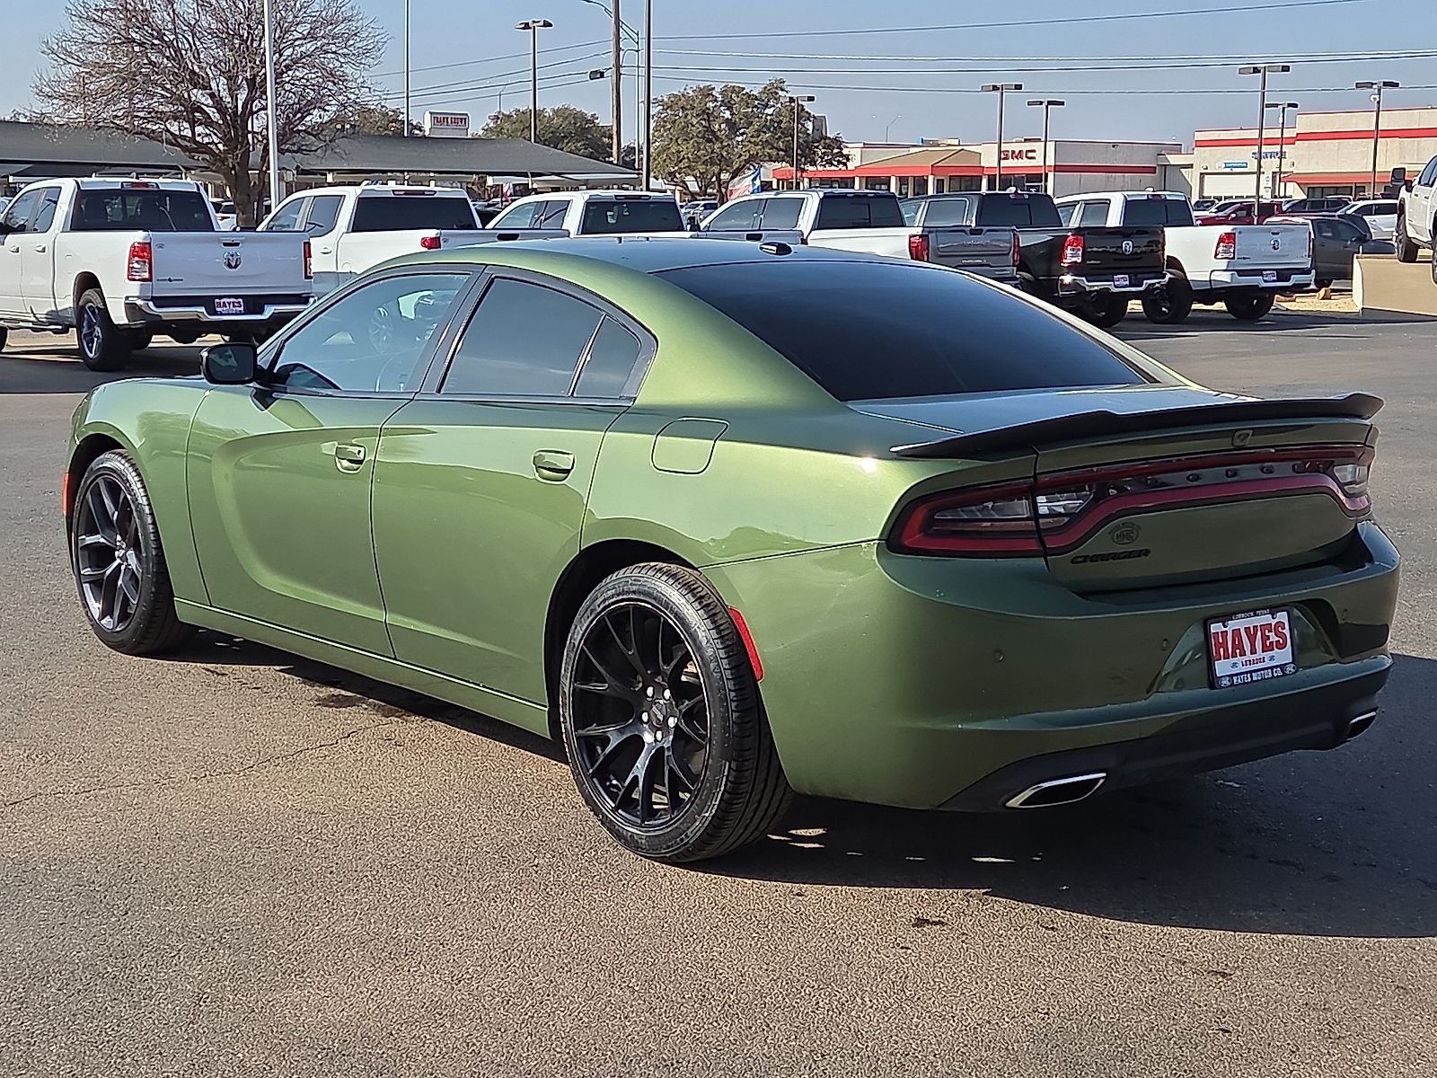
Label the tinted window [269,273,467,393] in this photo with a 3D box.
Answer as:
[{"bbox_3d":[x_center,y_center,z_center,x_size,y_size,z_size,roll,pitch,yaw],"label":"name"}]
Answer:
[{"bbox_3d":[-1.051,-0.607,6.388,0.050,0.411,0.828,32,-13,-38],"label":"tinted window"}]

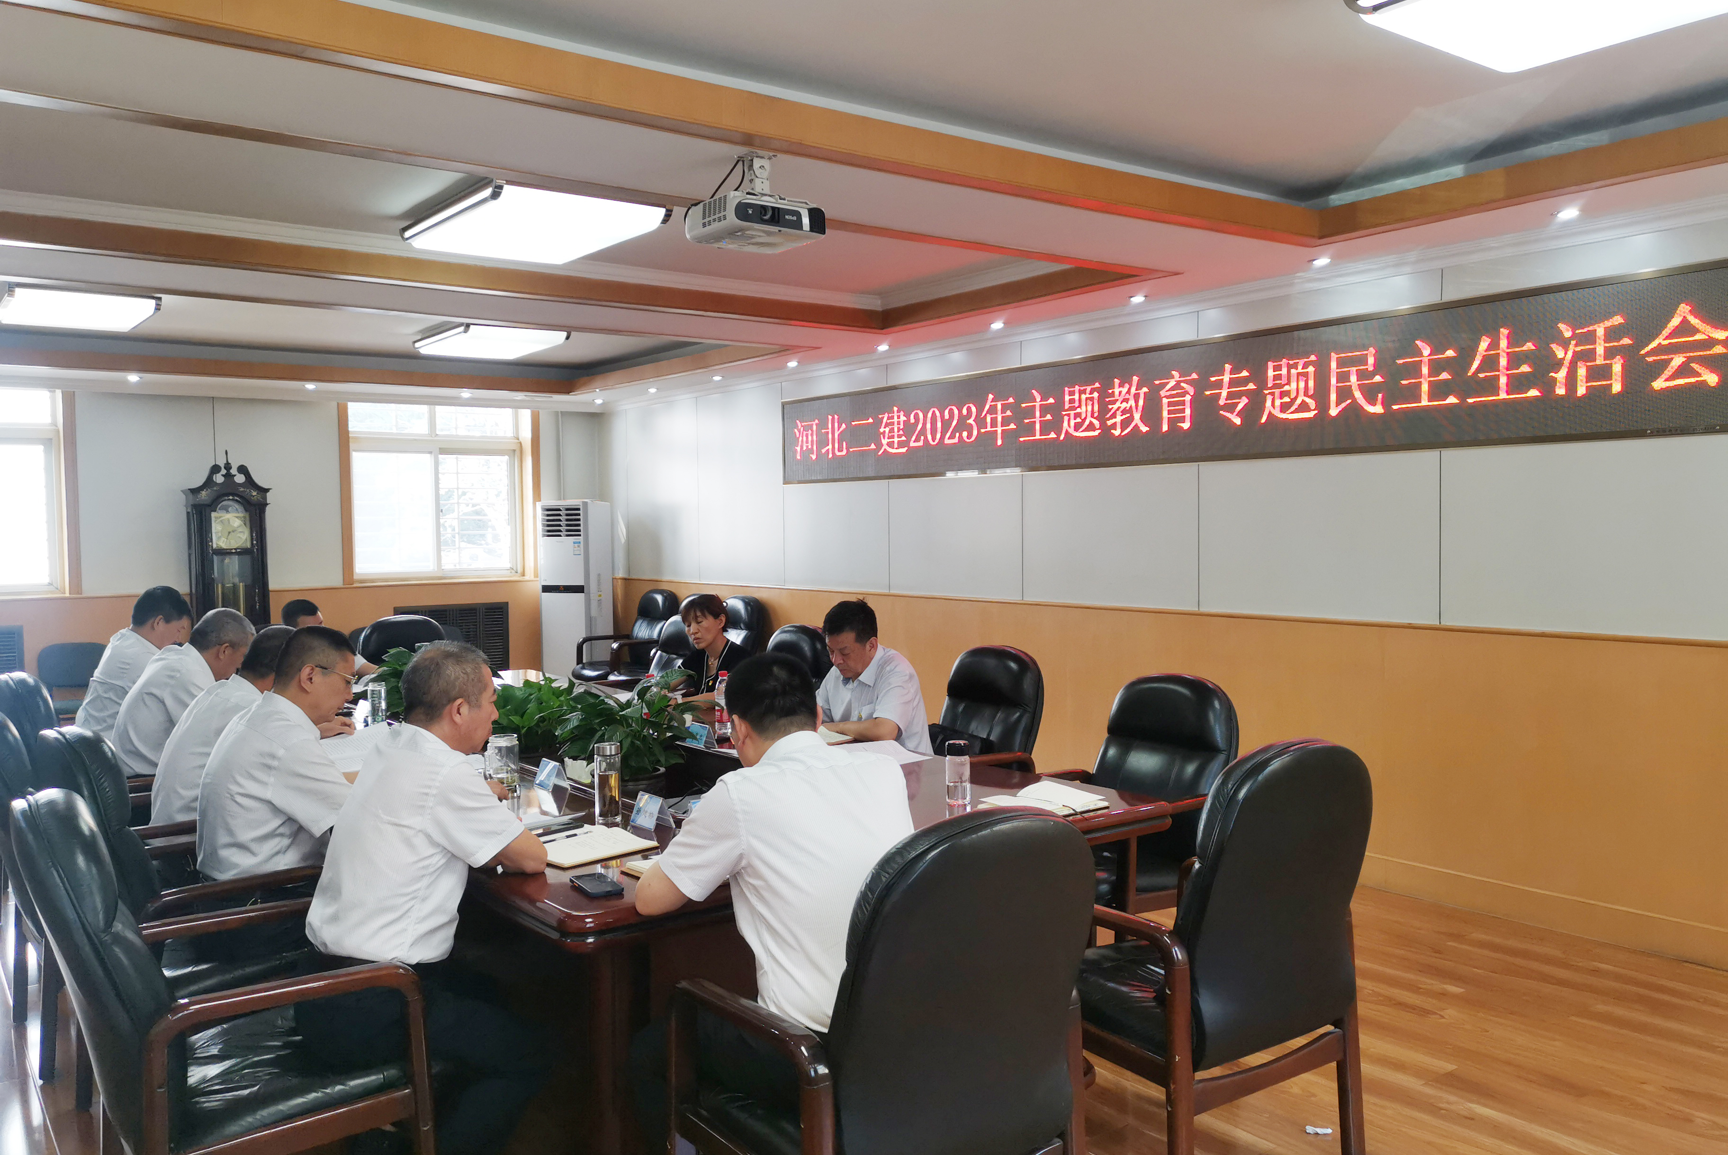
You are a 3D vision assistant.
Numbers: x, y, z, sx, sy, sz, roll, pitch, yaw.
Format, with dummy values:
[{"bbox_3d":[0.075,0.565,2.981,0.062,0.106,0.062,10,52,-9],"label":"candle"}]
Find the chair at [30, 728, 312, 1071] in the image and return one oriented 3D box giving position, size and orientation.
[{"bbox_3d":[-1.777,0.899,3.592,0.700,1.080,0.630,-2,3,-36],"label":"chair"}]

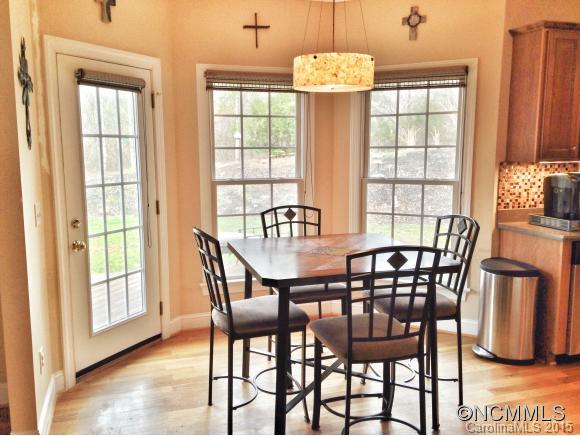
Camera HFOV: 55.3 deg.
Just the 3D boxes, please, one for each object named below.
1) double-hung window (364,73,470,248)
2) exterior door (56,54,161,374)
[{"bbox_3d":[0.984,-0.336,4.525,0.843,1.702,0.101,3,8,26],"label":"double-hung window"},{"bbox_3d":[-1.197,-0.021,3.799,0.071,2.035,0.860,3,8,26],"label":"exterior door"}]

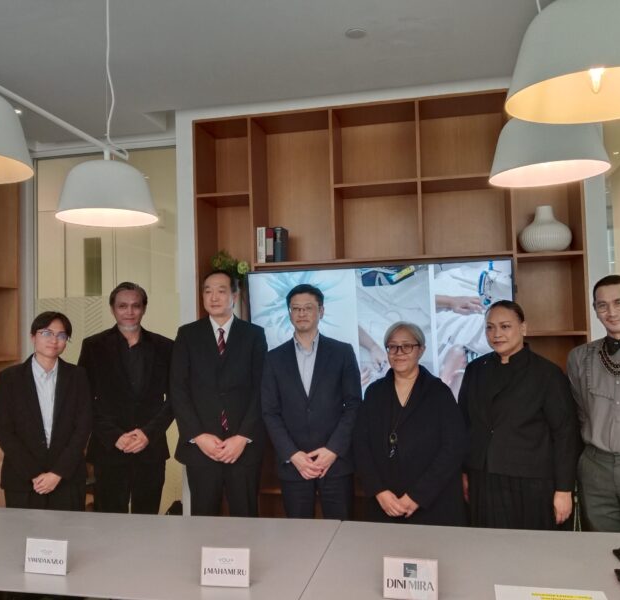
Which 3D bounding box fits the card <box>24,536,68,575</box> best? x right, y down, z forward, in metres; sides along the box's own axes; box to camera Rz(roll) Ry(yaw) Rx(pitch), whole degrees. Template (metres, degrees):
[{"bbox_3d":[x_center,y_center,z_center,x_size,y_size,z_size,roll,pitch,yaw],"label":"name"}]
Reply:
[{"bbox_3d":[-0.843,0.826,1.943,0.150,0.104,0.037,-2,-3,13],"label":"card"}]

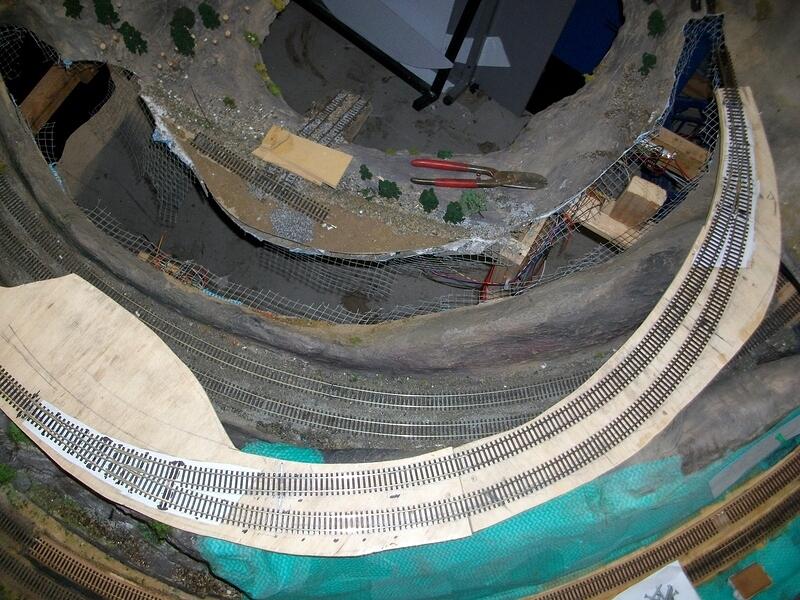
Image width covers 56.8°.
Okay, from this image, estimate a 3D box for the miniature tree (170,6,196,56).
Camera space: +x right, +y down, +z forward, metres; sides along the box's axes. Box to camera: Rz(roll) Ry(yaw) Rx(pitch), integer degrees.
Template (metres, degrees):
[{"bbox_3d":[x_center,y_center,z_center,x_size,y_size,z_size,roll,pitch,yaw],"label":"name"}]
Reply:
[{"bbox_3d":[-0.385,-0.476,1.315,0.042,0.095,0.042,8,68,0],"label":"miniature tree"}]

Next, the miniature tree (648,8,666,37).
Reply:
[{"bbox_3d":[0.498,-0.536,1.430,0.032,0.056,0.032,8,68,0],"label":"miniature tree"}]

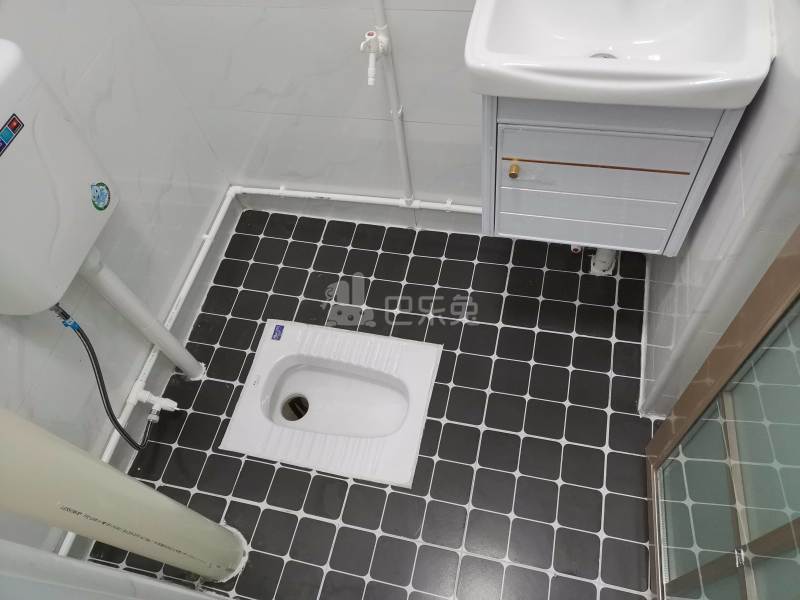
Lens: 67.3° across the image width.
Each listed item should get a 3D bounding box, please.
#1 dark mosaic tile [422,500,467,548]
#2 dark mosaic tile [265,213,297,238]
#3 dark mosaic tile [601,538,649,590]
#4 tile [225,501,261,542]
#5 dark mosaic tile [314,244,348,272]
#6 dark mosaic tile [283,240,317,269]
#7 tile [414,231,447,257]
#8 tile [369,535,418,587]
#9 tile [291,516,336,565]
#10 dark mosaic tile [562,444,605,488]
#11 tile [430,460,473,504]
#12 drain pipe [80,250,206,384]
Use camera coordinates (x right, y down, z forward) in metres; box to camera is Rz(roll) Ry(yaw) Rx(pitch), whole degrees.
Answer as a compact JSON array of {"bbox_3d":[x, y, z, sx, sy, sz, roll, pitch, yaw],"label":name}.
[{"bbox_3d":[0.106,0.533,1.425,0.097,0.009,0.097,8,61,13],"label":"dark mosaic tile"},{"bbox_3d":[-0.389,-0.240,1.967,0.097,0.009,0.097,8,61,13],"label":"dark mosaic tile"},{"bbox_3d":[0.495,0.585,1.331,0.097,0.009,0.097,8,61,13],"label":"dark mosaic tile"},{"bbox_3d":[-0.398,0.552,1.494,0.096,0.008,0.096,8,61,14],"label":"tile"},{"bbox_3d":[-0.213,-0.126,1.875,0.096,0.008,0.096,8,61,14],"label":"dark mosaic tile"},{"bbox_3d":[-0.317,-0.140,1.919,0.096,0.010,0.096,7,61,14],"label":"dark mosaic tile"},{"bbox_3d":[0.097,-0.171,1.859,0.097,0.010,0.097,7,60,14],"label":"tile"},{"bbox_3d":[-0.014,0.607,1.400,0.097,0.009,0.097,8,61,13],"label":"tile"},{"bbox_3d":[-0.207,0.586,1.460,0.096,0.010,0.096,7,61,14],"label":"tile"},{"bbox_3d":[0.441,0.401,1.449,0.095,0.010,0.095,8,61,14],"label":"dark mosaic tile"},{"bbox_3d":[0.129,0.448,1.472,0.095,0.010,0.095,8,61,14],"label":"tile"},{"bbox_3d":[-0.633,0.057,1.496,0.052,0.560,0.052,8,61,14],"label":"drain pipe"}]

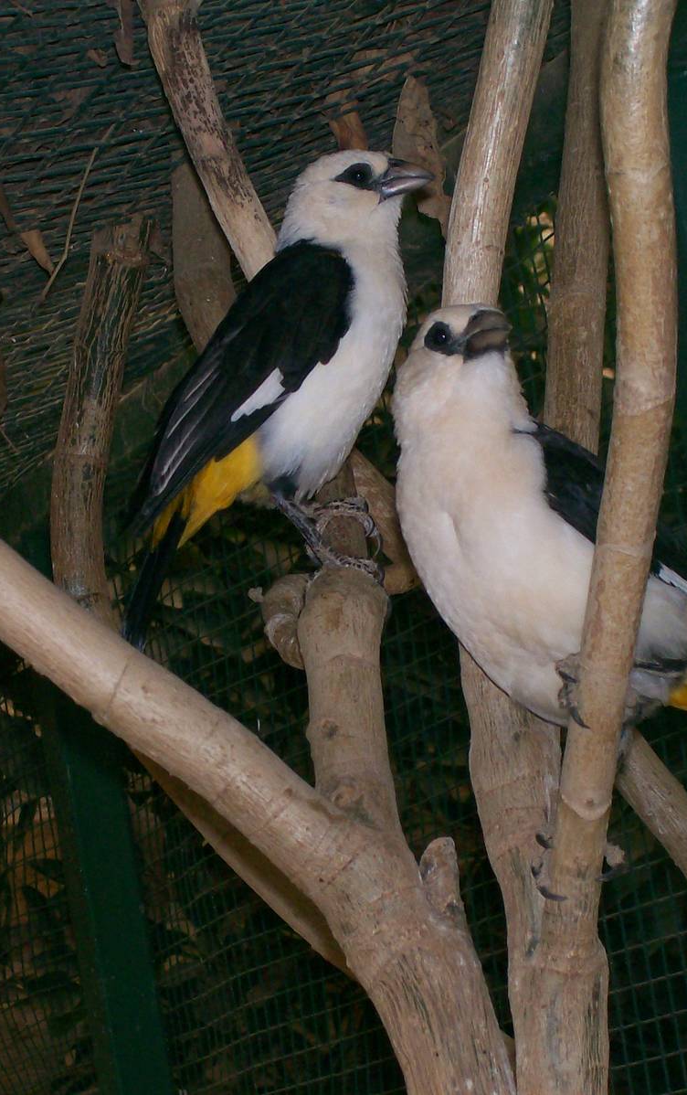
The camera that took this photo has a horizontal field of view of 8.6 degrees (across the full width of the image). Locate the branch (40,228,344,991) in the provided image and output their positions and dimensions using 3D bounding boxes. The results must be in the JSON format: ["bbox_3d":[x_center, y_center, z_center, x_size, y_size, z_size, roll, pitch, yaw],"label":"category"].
[{"bbox_3d":[-0.066,0.025,1.650,0.068,0.288,0.055,-15,-9,0],"label":"branch"}]

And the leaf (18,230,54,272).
[{"bbox_3d":[-0.120,-0.116,1.780,0.013,0.018,0.009,-11,-11,0],"label":"leaf"}]

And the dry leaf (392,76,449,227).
[{"bbox_3d":[0.028,-0.146,1.680,0.022,0.055,0.014,-11,-11,0],"label":"dry leaf"}]

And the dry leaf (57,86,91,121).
[{"bbox_3d":[-0.095,-0.157,1.610,0.013,0.013,0.009,-11,-11,0],"label":"dry leaf"}]

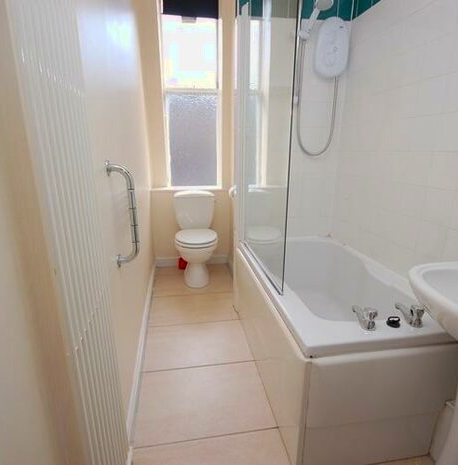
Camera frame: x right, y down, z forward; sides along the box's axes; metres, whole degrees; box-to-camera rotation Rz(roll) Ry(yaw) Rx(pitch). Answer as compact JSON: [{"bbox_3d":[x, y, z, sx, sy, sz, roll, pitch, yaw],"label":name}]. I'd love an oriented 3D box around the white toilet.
[{"bbox_3d":[-0.301,0.059,2.703,0.380,0.795,0.640,-2,16,-9],"label":"white toilet"}]

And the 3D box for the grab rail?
[{"bbox_3d":[-0.398,-0.065,1.119,0.088,0.411,0.066,-2,16,-9],"label":"grab rail"}]

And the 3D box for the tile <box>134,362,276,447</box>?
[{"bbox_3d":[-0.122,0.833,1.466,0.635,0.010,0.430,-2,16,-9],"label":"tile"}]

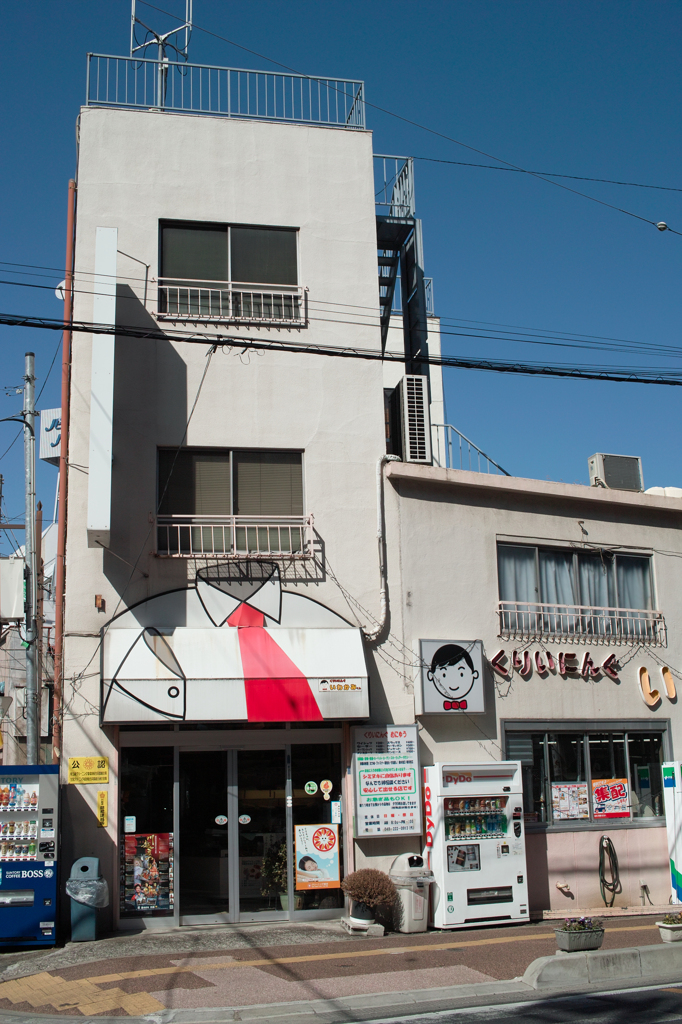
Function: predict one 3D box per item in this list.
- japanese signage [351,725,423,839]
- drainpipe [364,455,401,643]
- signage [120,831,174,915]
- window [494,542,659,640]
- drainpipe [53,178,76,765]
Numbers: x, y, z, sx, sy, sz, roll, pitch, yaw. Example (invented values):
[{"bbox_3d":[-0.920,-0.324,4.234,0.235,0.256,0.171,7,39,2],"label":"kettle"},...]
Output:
[{"bbox_3d":[0.548,3.143,13.652,0.827,1.267,0.140,3,-13,-18],"label":"japanese signage"},{"bbox_3d":[0.517,0.426,14.380,0.542,2.345,0.140,1,-13,-10],"label":"drainpipe"},{"bbox_3d":[-2.179,4.054,13.120,0.586,0.830,0.020,1,-13,-11],"label":"signage"},{"bbox_3d":[3.259,1.080,15.848,2.770,1.270,0.150,6,-15,-29],"label":"window"},{"bbox_3d":[-3.329,0.199,13.961,0.090,9.172,0.090,1,-13,-10],"label":"drainpipe"}]

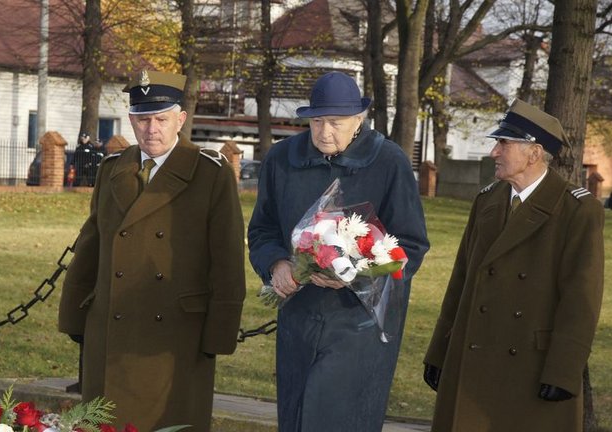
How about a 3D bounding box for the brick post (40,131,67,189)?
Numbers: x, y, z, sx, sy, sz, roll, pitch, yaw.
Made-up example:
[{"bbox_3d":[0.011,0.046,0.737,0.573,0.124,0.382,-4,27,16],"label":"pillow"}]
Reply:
[{"bbox_3d":[-5.642,-1.206,42.300,0.480,1.350,0.390,3,3,28],"label":"brick post"}]

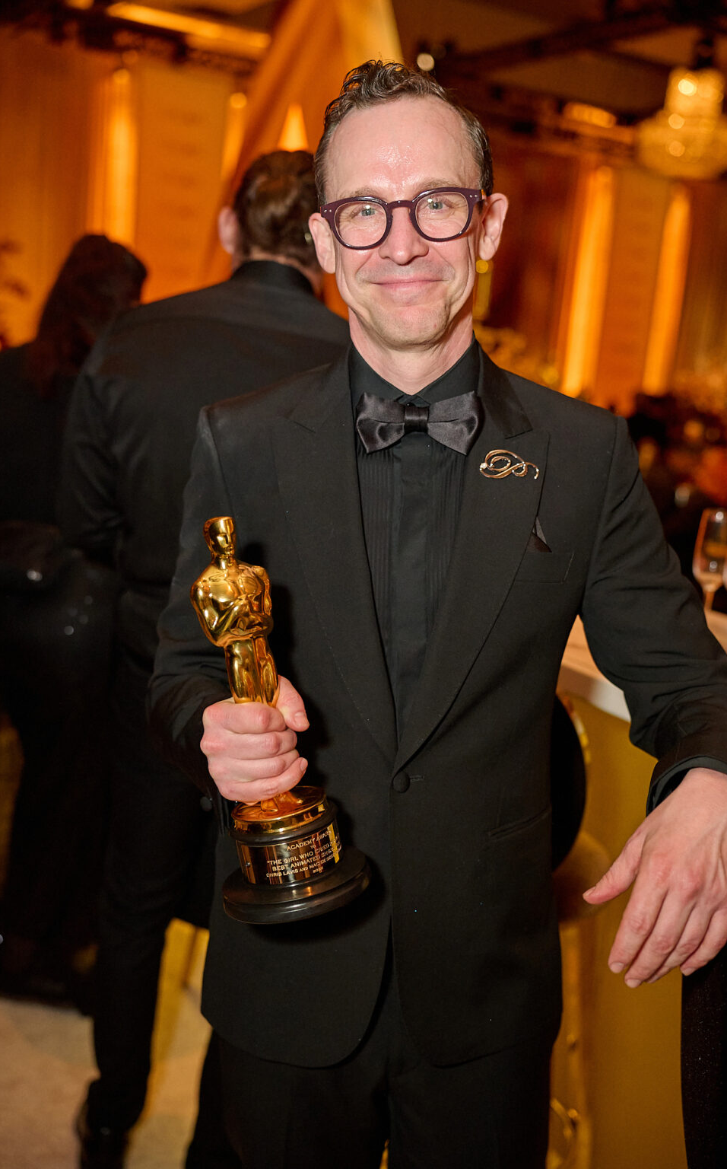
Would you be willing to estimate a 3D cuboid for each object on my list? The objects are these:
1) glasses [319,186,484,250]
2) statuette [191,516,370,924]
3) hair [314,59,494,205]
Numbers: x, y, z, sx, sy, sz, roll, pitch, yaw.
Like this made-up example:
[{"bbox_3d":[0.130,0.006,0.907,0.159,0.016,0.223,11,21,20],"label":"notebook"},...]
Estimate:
[{"bbox_3d":[0.040,-0.340,1.070,0.142,0.046,0.145,-3,14,6],"label":"glasses"},{"bbox_3d":[-0.091,0.111,0.996,0.133,0.343,0.133,-16,9,-31],"label":"statuette"},{"bbox_3d":[0.045,-0.400,1.117,0.167,0.170,0.185,-3,14,6],"label":"hair"}]

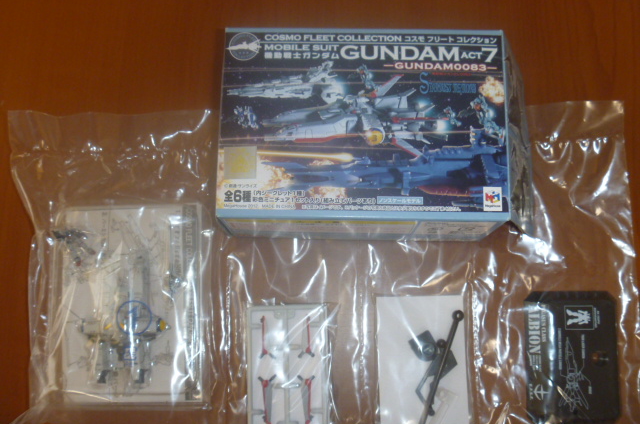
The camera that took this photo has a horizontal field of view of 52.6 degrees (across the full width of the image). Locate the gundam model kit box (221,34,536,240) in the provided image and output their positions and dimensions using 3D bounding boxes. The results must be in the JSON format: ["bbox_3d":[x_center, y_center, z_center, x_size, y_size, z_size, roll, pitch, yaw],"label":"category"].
[{"bbox_3d":[0.022,-0.038,0.348,0.140,0.061,0.098,1,78,1],"label":"gundam model kit box"}]

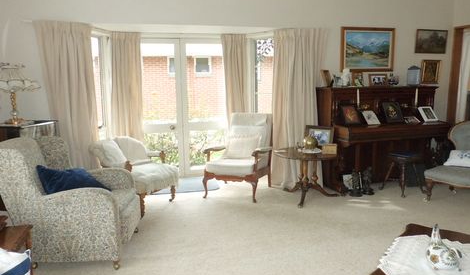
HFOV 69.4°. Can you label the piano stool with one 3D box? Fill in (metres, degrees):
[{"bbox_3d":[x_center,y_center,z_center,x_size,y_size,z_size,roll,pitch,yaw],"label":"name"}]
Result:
[{"bbox_3d":[2.003,0.419,4.041,0.384,0.463,0.384,-3,9,-15],"label":"piano stool"}]

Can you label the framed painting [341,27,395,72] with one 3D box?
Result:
[{"bbox_3d":[1.769,-1.154,4.493,0.823,0.556,0.039,-3,9,-15],"label":"framed painting"}]

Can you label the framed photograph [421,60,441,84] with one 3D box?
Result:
[{"bbox_3d":[2.870,-0.957,4.962,0.323,0.340,0.035,-4,10,-16],"label":"framed photograph"}]

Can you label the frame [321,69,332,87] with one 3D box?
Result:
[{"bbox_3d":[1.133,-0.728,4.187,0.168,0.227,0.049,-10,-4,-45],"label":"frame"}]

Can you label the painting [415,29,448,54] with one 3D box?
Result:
[{"bbox_3d":[2.765,-1.338,4.761,0.534,0.320,0.029,-3,9,-15],"label":"painting"}]

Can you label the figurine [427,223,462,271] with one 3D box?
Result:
[{"bbox_3d":[0.968,0.486,1.561,0.172,0.195,0.113,-5,9,-25],"label":"figurine"}]

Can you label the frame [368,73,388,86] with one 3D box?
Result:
[{"bbox_3d":[1.931,-0.764,4.564,0.265,0.155,0.040,-2,10,-7],"label":"frame"}]

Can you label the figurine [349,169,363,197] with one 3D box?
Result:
[{"bbox_3d":[1.478,0.544,4.114,0.155,0.314,0.150,0,10,6],"label":"figurine"}]

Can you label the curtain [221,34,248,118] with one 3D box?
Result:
[{"bbox_3d":[0.005,-0.436,4.915,0.380,2.030,0.120,-4,10,-16],"label":"curtain"}]

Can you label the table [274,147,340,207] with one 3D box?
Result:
[{"bbox_3d":[0.837,0.448,4.011,0.745,0.556,0.745,-1,10,0],"label":"table"}]

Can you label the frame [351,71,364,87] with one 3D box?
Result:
[{"bbox_3d":[1.555,-0.736,4.306,0.153,0.197,0.039,-4,-3,-21],"label":"frame"}]

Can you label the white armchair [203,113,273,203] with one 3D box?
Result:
[{"bbox_3d":[0.068,0.203,4.150,0.670,0.936,0.788,2,9,22],"label":"white armchair"}]

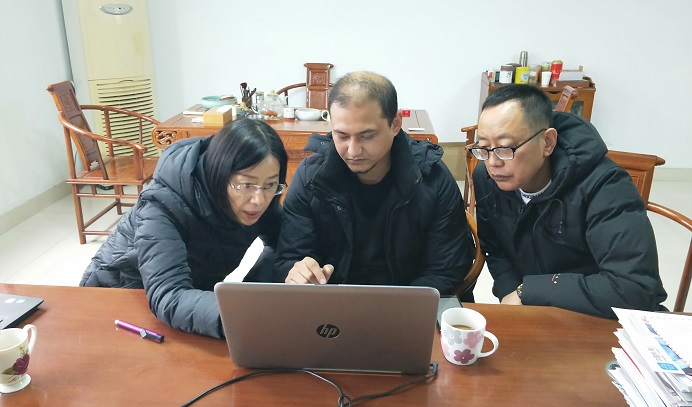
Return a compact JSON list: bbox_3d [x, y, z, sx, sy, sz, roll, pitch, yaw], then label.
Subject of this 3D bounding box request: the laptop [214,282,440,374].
[{"bbox_3d":[-0.025,0.177,0.976,0.363,0.218,0.305,1,21,2],"label":"laptop"}]

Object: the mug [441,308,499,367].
[{"bbox_3d":[0.231,0.256,0.946,0.102,0.090,0.083,0,21,0],"label":"mug"}]

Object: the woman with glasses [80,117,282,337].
[{"bbox_3d":[-0.400,0.322,1.406,0.560,1.150,0.740,-10,23,-25],"label":"woman with glasses"}]

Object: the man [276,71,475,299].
[{"bbox_3d":[0.075,0.255,1.455,0.580,1.250,0.740,2,21,6],"label":"man"}]

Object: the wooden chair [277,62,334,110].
[{"bbox_3d":[-0.220,-0.521,3.835,0.610,1.010,0.580,2,21,4],"label":"wooden chair"}]

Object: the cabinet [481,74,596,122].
[{"bbox_3d":[1.520,-0.572,4.126,0.830,0.900,0.380,2,21,4],"label":"cabinet"}]

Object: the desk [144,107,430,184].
[{"bbox_3d":[-0.240,-0.196,3.317,1.620,0.770,0.760,2,21,5],"label":"desk"}]

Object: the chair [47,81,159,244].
[{"bbox_3d":[-1.500,-0.301,3.298,0.610,0.980,0.600,1,21,2],"label":"chair"}]

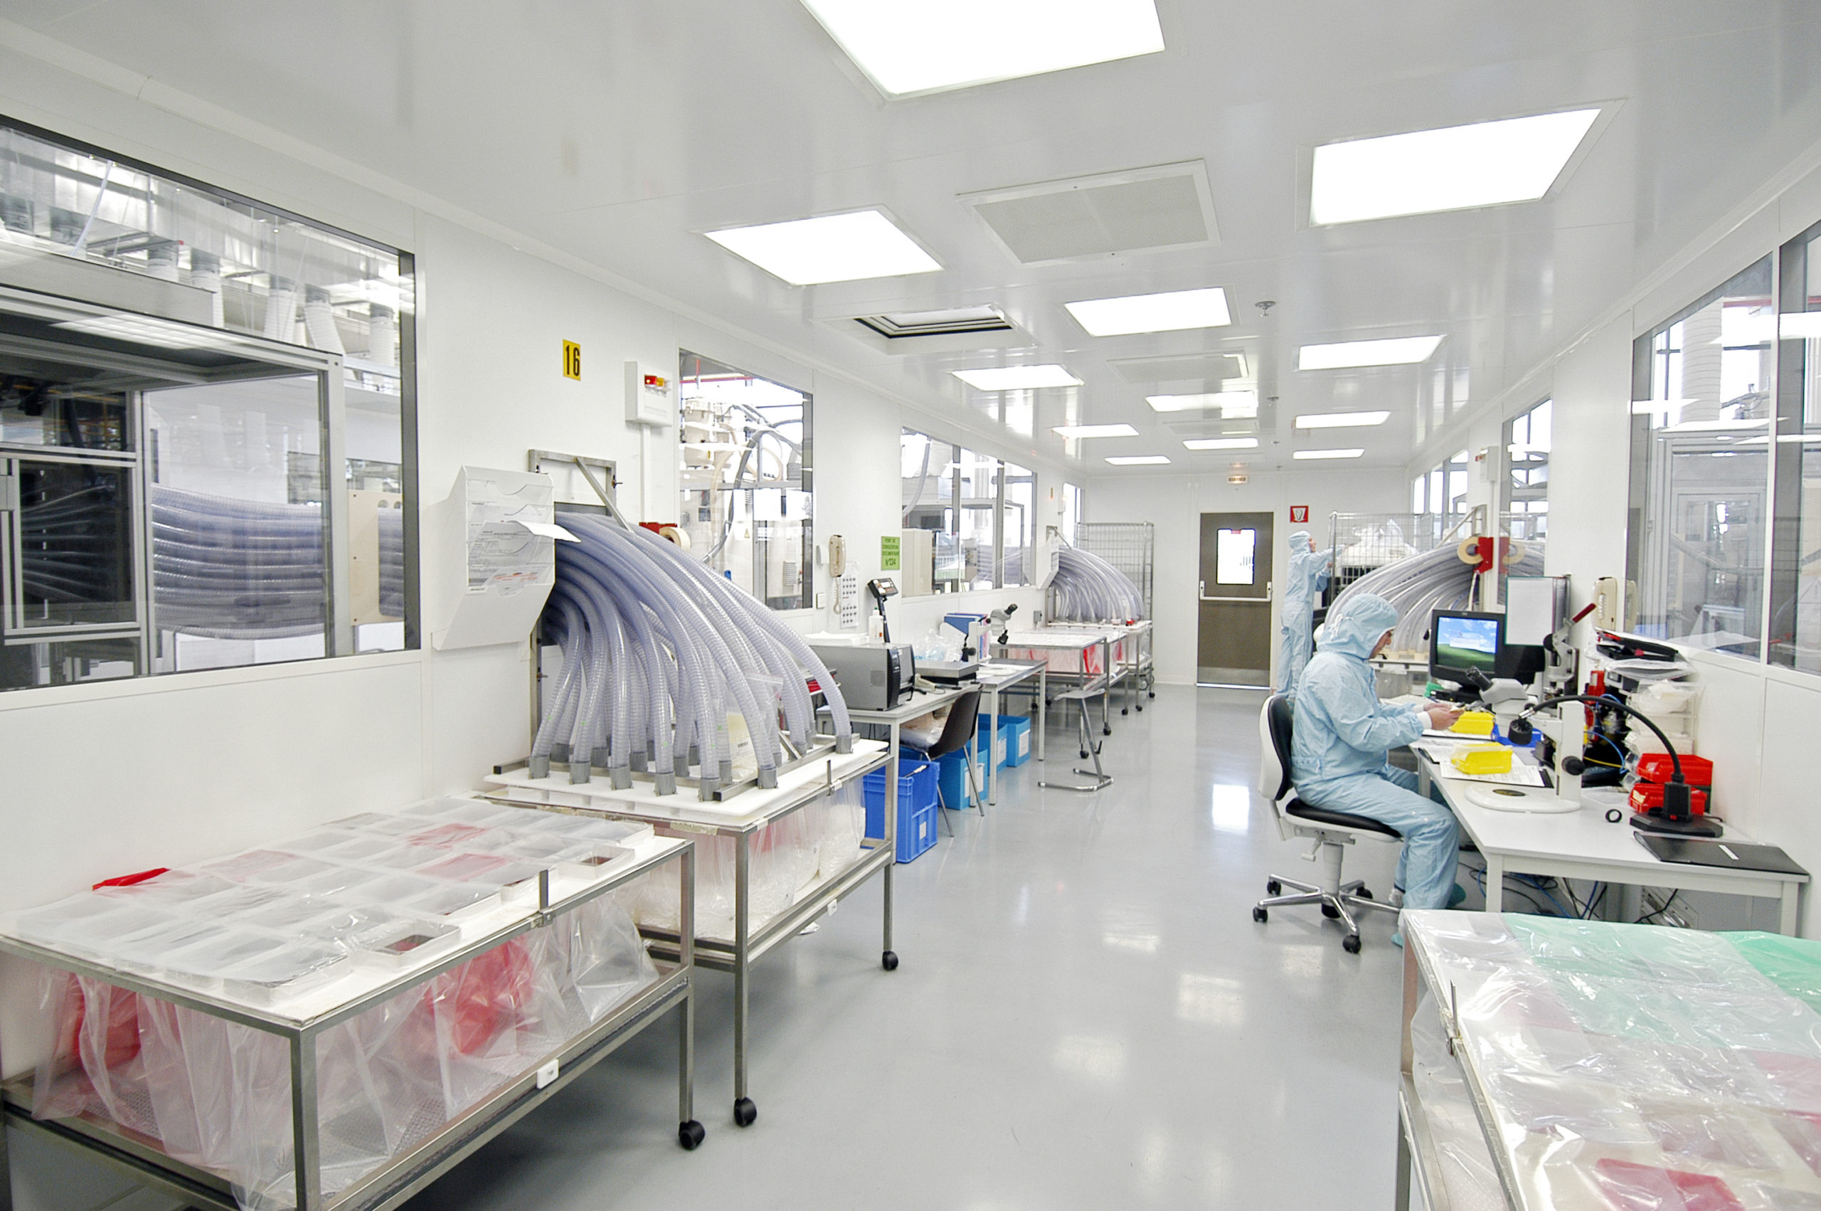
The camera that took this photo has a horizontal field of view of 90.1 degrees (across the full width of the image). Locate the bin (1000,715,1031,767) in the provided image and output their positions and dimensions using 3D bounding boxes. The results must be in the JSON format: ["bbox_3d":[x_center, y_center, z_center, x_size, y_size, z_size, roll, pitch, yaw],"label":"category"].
[{"bbox_3d":[0.646,1.002,6.786,0.431,0.301,0.331,1,3,23],"label":"bin"}]

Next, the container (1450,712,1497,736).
[{"bbox_3d":[2.536,0.532,4.114,0.160,0.085,0.115,2,3,22],"label":"container"}]

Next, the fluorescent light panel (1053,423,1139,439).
[{"bbox_3d":[1.492,-1.419,7.342,0.610,0.050,0.610,2,3,22],"label":"fluorescent light panel"}]

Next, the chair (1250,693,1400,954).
[{"bbox_3d":[1.756,0.841,3.726,0.632,0.923,0.642,1,3,28],"label":"chair"}]

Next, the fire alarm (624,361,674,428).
[{"bbox_3d":[-1.018,-0.822,3.567,0.057,0.212,0.235,2,3,22],"label":"fire alarm"}]

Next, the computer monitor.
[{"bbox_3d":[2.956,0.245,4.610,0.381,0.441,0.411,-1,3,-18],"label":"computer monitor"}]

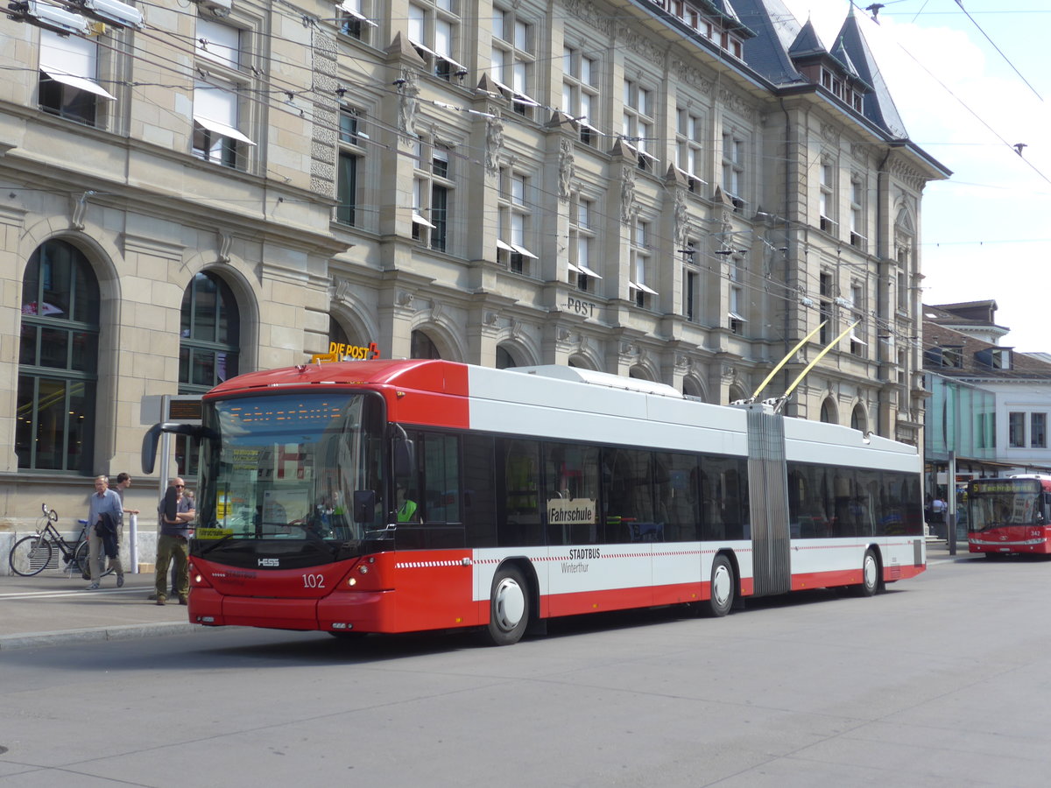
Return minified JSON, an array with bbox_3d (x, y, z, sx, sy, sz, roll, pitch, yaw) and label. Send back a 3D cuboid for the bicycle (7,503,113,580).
[{"bbox_3d":[-7.724,2.438,24.800,1.780,1.200,0.600,2,-5,-7],"label":"bicycle"}]

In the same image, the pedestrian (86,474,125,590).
[{"bbox_3d":[-6.358,2.100,22.500,0.530,1.740,0.620,-1,-5,28],"label":"pedestrian"}]

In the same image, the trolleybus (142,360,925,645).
[{"bbox_3d":[2.159,1.550,22.335,2.620,3.300,18.200,-2,-5,31],"label":"trolleybus"}]

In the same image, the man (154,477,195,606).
[{"bbox_3d":[-4.704,1.978,20.000,0.540,1.730,0.400,2,-5,-14],"label":"man"}]

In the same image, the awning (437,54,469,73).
[{"bbox_3d":[-2.118,-9.091,40.307,0.570,0.430,1.150,-2,-5,31],"label":"awning"}]

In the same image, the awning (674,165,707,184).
[{"bbox_3d":[5.827,-7.965,53.638,0.570,0.440,2.470,-2,-5,31],"label":"awning"}]

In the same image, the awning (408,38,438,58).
[{"bbox_3d":[-2.693,-9.005,38.456,0.570,0.410,0.990,-2,-5,31],"label":"awning"}]

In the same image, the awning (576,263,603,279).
[{"bbox_3d":[1.942,-3.885,46.911,0.570,0.430,1.140,-2,-5,31],"label":"awning"}]

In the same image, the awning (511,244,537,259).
[{"bbox_3d":[-0.065,-4.093,42.624,0.540,0.380,0.970,-2,-5,31],"label":"awning"}]

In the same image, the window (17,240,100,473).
[{"bbox_3d":[-8.404,-0.698,26.433,0.300,4.220,2.200,-2,-5,31],"label":"window"}]

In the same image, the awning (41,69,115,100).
[{"bbox_3d":[-8.037,-5.612,26.626,0.580,0.460,1.520,-2,-5,31],"label":"awning"}]

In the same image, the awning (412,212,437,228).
[{"bbox_3d":[-2.862,-4.600,38.852,0.570,0.430,1.160,-2,-5,31],"label":"awning"}]

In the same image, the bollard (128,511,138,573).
[{"bbox_3d":[-7.000,2.678,26.600,0.150,1.080,0.150,-2,-5,31],"label":"bollard"}]

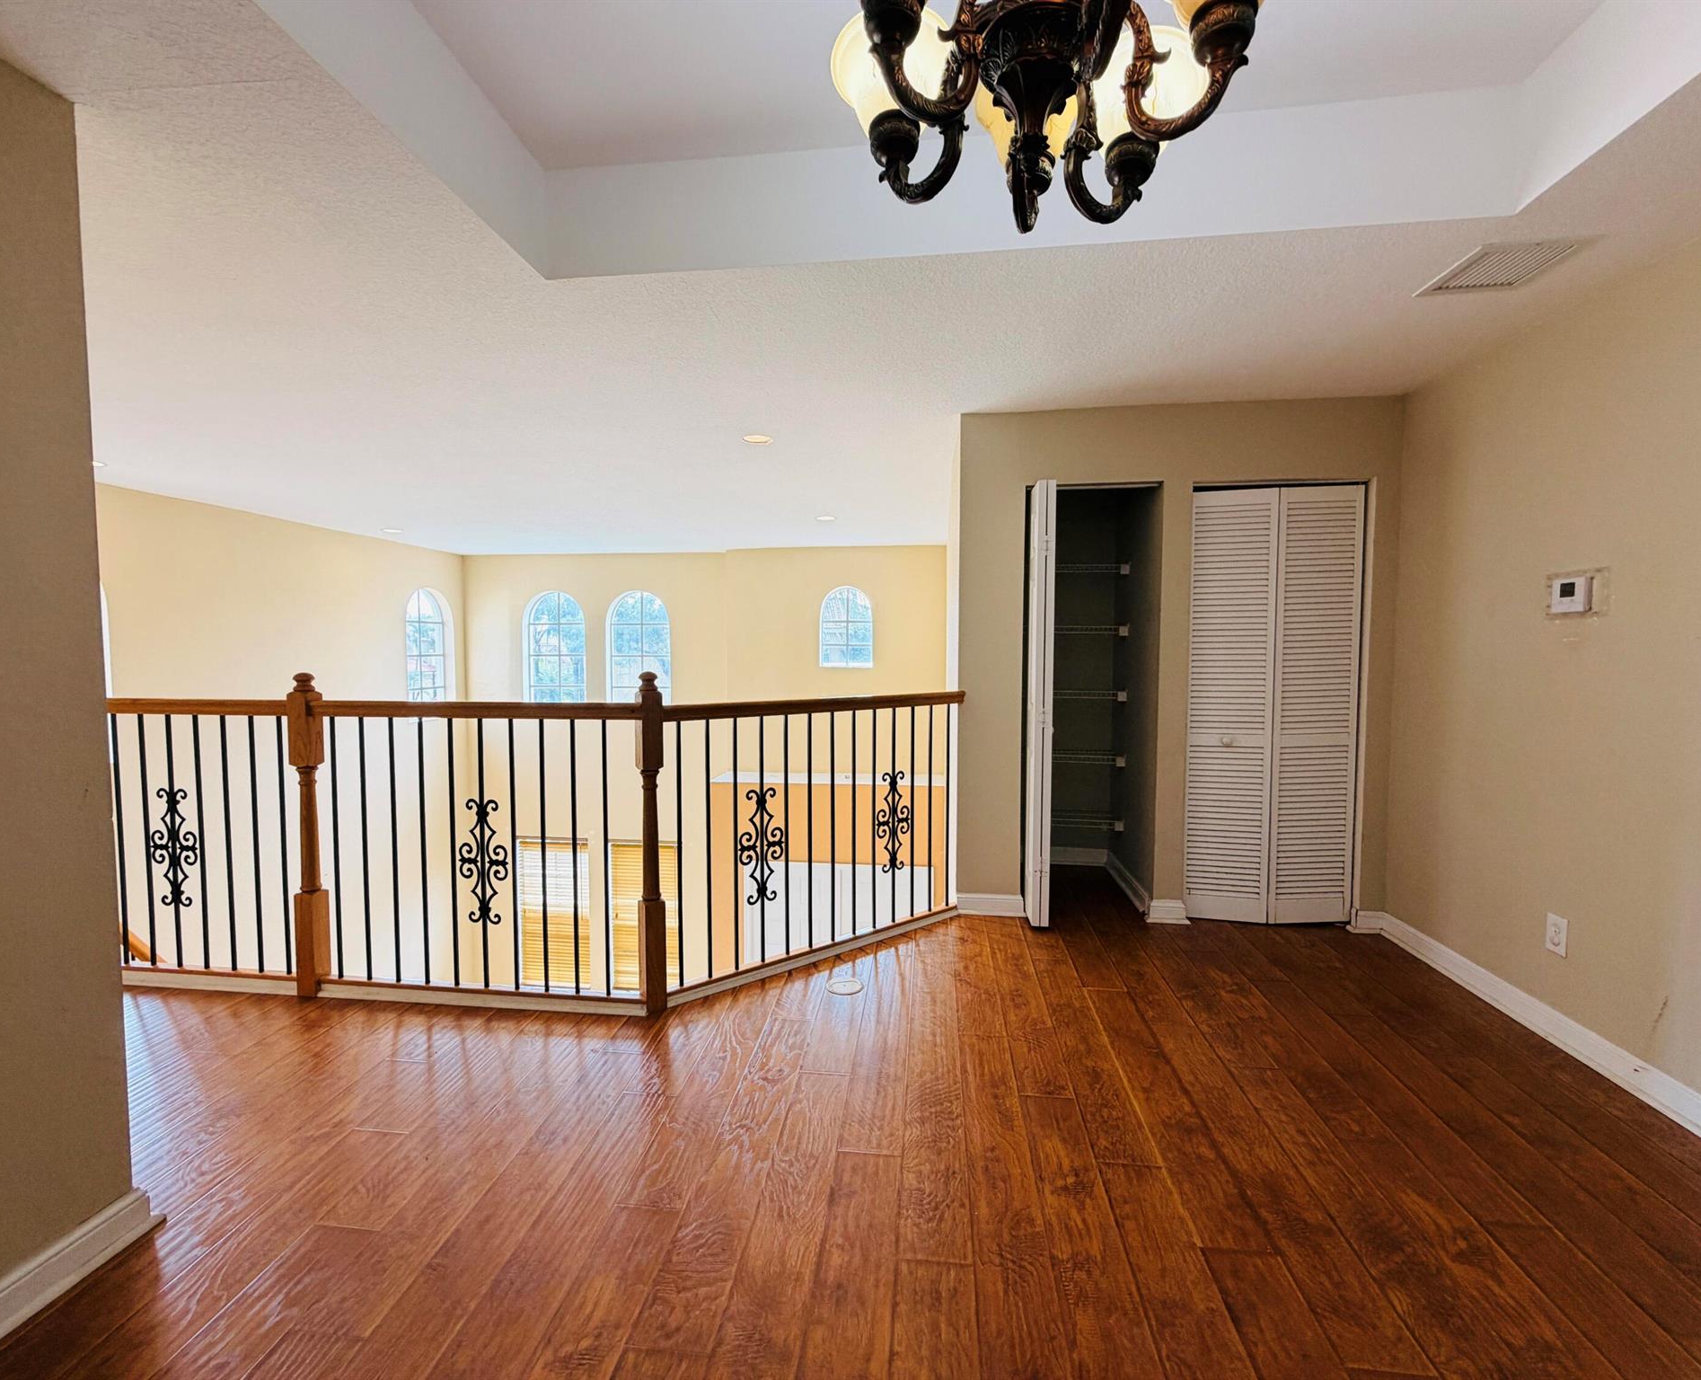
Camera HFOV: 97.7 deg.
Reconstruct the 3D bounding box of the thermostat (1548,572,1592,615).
[{"bbox_3d":[2.336,-0.303,2.411,0.028,0.112,0.128,0,3,7],"label":"thermostat"}]

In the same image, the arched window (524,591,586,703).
[{"bbox_3d":[-3.453,-0.411,8.784,0.787,1.484,0.130,0,3,7],"label":"arched window"}]

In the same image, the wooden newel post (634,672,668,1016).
[{"bbox_3d":[-0.708,0.548,2.642,0.077,1.217,0.077,-2,4,-36],"label":"wooden newel post"}]

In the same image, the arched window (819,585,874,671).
[{"bbox_3d":[-0.033,-0.685,8.145,0.584,0.880,0.120,0,3,7],"label":"arched window"}]

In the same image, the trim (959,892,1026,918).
[{"bbox_3d":[0.690,1.055,3.650,0.329,0.107,0.022,0,3,7],"label":"trim"}]

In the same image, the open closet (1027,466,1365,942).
[{"bbox_3d":[1.620,0.062,3.823,1.503,2.072,0.890,0,3,7],"label":"open closet"}]

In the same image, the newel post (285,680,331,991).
[{"bbox_3d":[-2.025,0.539,2.784,0.077,1.217,0.077,0,3,7],"label":"newel post"}]

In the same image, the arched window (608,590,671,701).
[{"bbox_3d":[-2.436,-0.403,8.654,0.772,1.483,0.130,0,3,7],"label":"arched window"}]

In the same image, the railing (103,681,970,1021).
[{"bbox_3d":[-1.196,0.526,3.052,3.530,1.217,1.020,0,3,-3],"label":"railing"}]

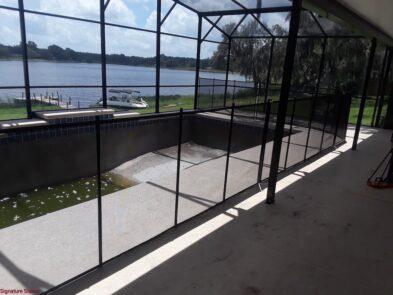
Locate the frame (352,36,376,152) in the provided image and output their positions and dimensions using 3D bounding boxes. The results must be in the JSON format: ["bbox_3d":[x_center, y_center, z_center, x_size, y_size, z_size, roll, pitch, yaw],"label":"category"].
[{"bbox_3d":[3.615,-1.093,6.841,0.074,2.390,0.074,14,18,37],"label":"frame"}]

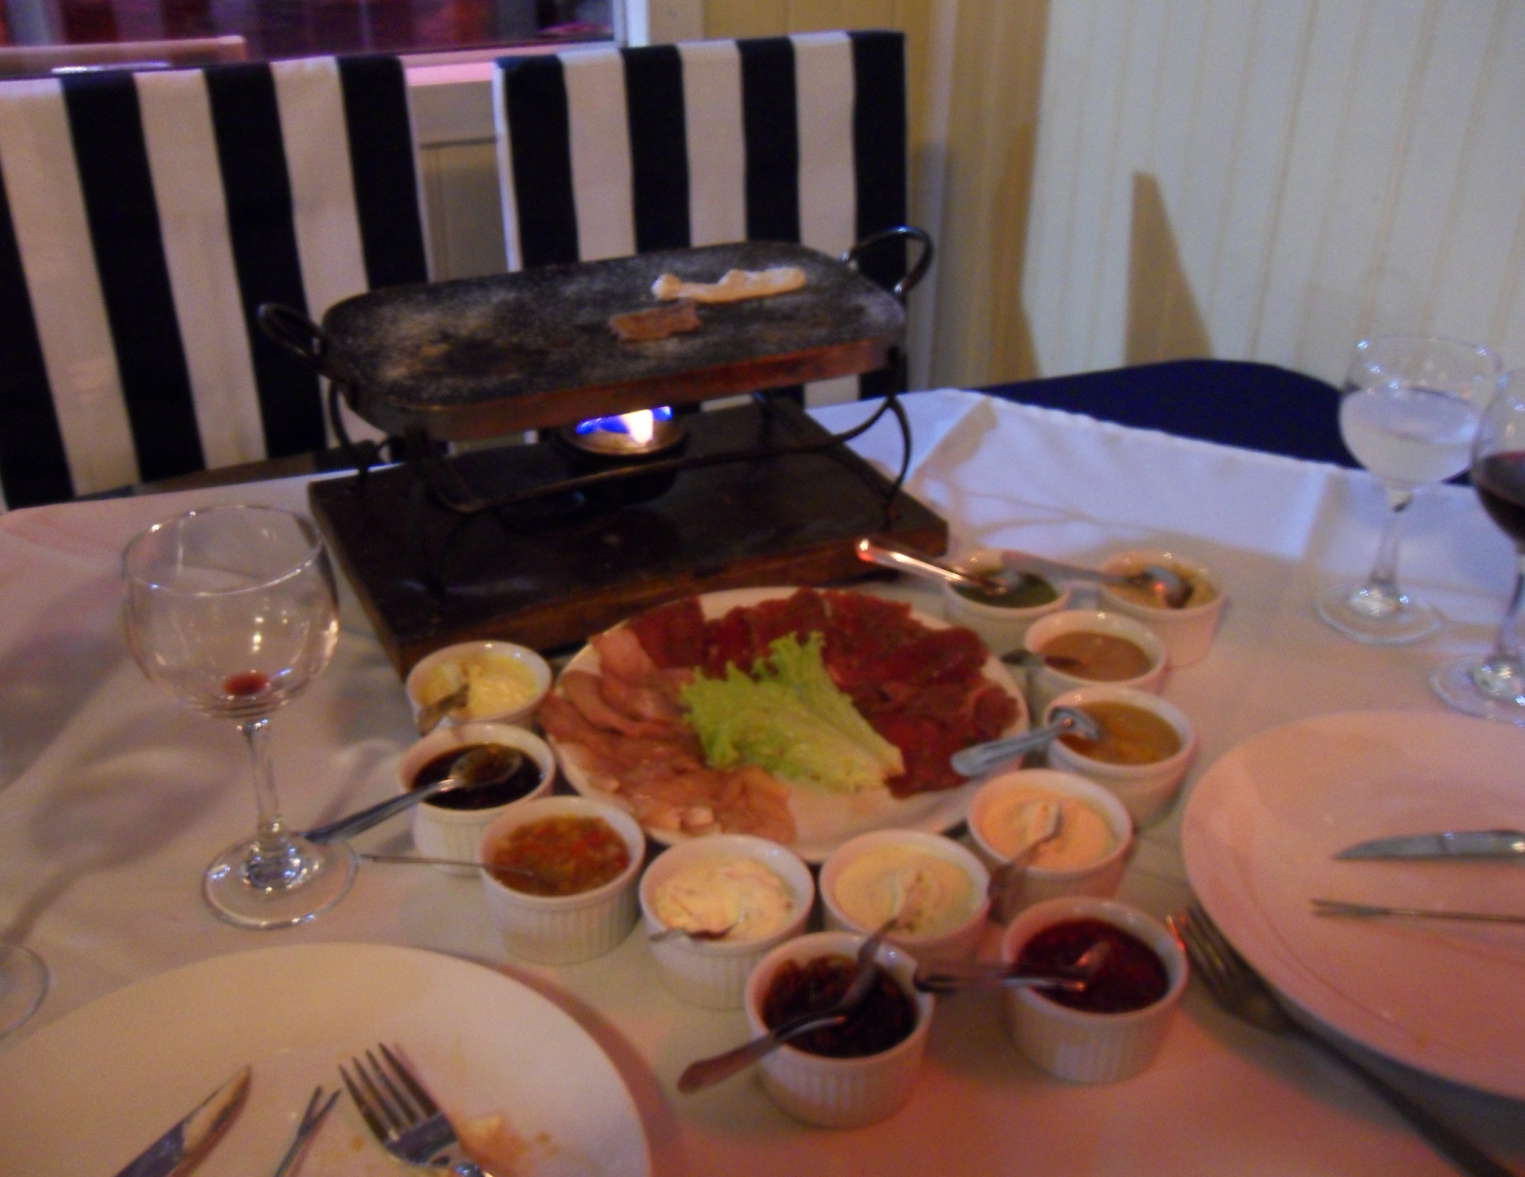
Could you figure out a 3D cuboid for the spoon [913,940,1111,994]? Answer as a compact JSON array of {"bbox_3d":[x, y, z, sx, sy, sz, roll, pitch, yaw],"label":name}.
[{"bbox_3d":[0.110,0.160,0.651,0.114,0.017,0.026,5,25,-28],"label":"spoon"}]

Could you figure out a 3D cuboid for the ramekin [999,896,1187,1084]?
[{"bbox_3d":[0.138,0.169,0.670,0.075,0.040,0.075,1,30,0],"label":"ramekin"}]

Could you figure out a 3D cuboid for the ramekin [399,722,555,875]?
[{"bbox_3d":[-0.129,0.098,0.728,0.070,0.038,0.070,1,29,0],"label":"ramekin"}]

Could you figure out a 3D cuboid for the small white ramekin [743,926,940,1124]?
[{"bbox_3d":[0.031,0.180,0.649,0.075,0.040,0.075,1,30,0],"label":"small white ramekin"}]

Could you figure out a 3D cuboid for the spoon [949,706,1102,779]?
[{"bbox_3d":[0.123,0.073,0.734,0.027,0.019,0.122,27,22,38],"label":"spoon"}]

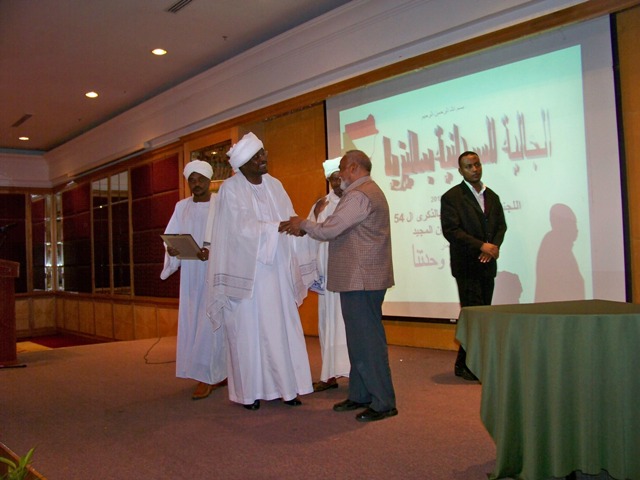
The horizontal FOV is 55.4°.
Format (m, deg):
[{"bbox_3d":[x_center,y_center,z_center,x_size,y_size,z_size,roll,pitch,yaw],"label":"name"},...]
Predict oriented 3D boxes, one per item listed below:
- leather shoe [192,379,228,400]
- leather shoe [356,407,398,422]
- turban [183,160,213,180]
[{"bbox_3d":[-0.844,1.134,4.681,0.115,0.110,0.290,-3,-2,30],"label":"leather shoe"},{"bbox_3d":[0.350,1.062,3.854,0.290,0.100,0.105,-2,-2,-17],"label":"leather shoe"},{"bbox_3d":[-0.963,-0.549,4.817,0.225,0.160,0.250,-2,-1,-3],"label":"turban"}]

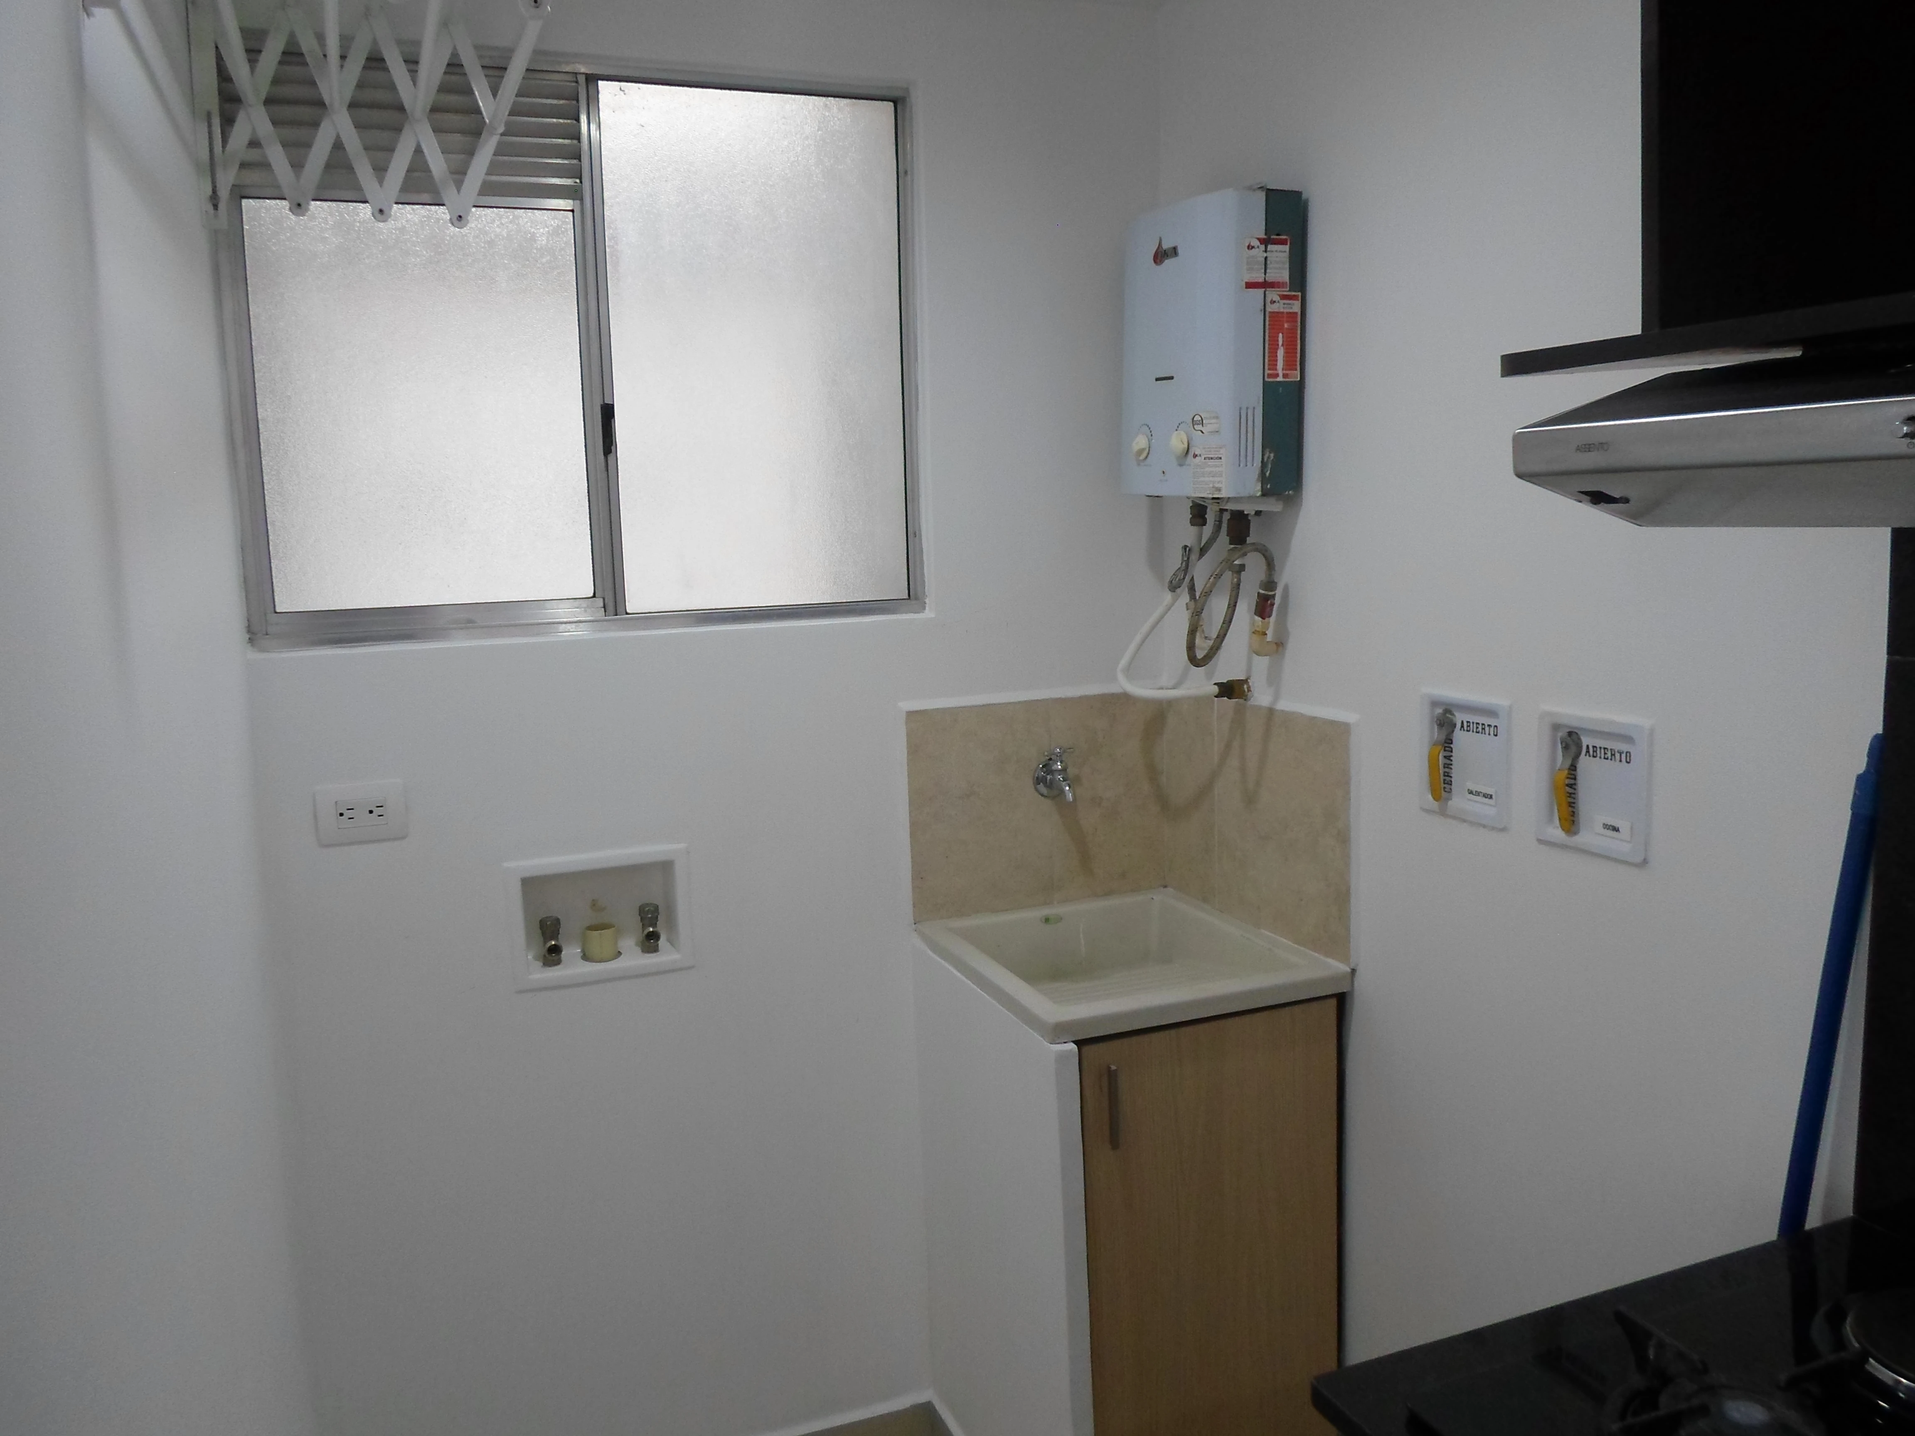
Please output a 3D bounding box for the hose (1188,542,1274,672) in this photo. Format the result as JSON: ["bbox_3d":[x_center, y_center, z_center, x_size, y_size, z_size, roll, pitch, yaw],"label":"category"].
[{"bbox_3d":[0.393,-0.165,2.047,0.080,0.183,0.200,-4,8,-20],"label":"hose"}]

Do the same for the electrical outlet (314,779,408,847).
[{"bbox_3d":[-0.821,0.132,1.904,0.115,0.081,0.012,-4,8,-20],"label":"electrical outlet"}]

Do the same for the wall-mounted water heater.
[{"bbox_3d":[0.353,-0.525,1.991,0.123,0.408,0.290,-5,11,-25],"label":"wall-mounted water heater"}]

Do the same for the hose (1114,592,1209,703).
[{"bbox_3d":[0.296,-0.116,2.043,0.158,0.162,0.078,-4,8,-20],"label":"hose"}]

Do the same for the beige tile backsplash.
[{"bbox_3d":[0.231,0.169,2.035,0.459,0.345,0.518,-4,8,-20],"label":"beige tile backsplash"}]

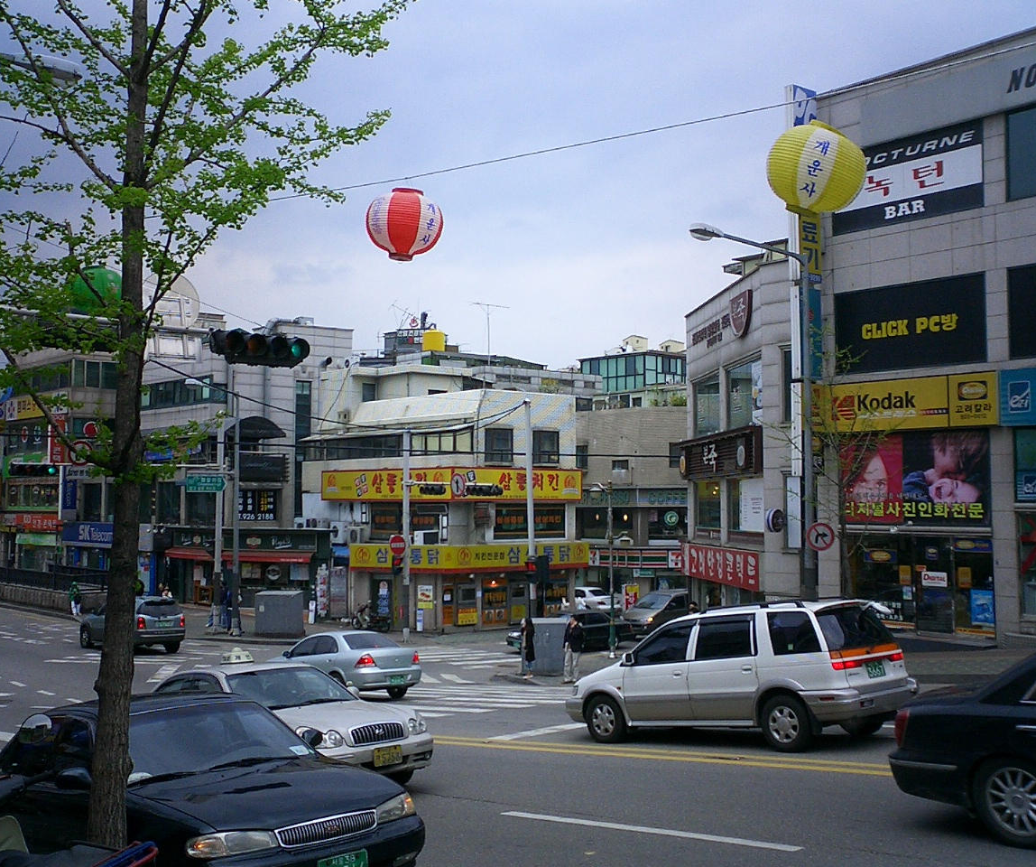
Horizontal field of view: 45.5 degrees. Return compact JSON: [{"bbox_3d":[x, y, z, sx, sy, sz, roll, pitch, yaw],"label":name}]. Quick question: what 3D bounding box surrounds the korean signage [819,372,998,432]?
[{"bbox_3d":[9.525,-0.700,30.062,0.300,1.220,4.700,2,-4,-40],"label":"korean signage"}]

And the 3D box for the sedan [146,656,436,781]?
[{"bbox_3d":[-2.899,3.340,14.268,1.820,1.480,4.720,3,-11,-40],"label":"sedan"}]

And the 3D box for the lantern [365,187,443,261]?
[{"bbox_3d":[-1.424,-2.611,15.400,0.960,0.900,0.960,5,-3,0],"label":"lantern"}]

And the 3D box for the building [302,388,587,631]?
[{"bbox_3d":[-3.433,3.339,54.269,7.300,9.500,10.500,2,-4,-44],"label":"building"}]

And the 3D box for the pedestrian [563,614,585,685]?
[{"bbox_3d":[1.411,5.474,31.400,0.520,1.720,0.340,-1,-3,20],"label":"pedestrian"}]

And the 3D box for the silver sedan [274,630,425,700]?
[{"bbox_3d":[-4.010,5.190,27.750,1.710,1.440,4.500,4,-9,-39],"label":"silver sedan"}]

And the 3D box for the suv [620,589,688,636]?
[{"bbox_3d":[6.050,7.200,49.900,1.780,1.670,4.550,-5,-5,42],"label":"suv"}]

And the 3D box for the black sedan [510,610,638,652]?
[{"bbox_3d":[1.890,6.980,43.700,4.600,1.410,1.760,2,-7,-35],"label":"black sedan"}]

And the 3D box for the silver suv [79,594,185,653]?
[{"bbox_3d":[-12.850,6.250,40.900,4.600,1.740,1.870,-6,-8,44],"label":"silver suv"}]

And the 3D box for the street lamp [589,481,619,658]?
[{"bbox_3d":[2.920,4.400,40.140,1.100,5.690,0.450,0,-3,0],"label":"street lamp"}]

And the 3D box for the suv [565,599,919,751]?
[{"bbox_3d":[2.619,2.970,15.420,1.700,1.670,4.500,4,-11,-44],"label":"suv"}]

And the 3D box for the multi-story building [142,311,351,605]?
[{"bbox_3d":[-13.450,1.650,62.000,7.000,13.500,9.500,2,-4,-38],"label":"multi-story building"}]

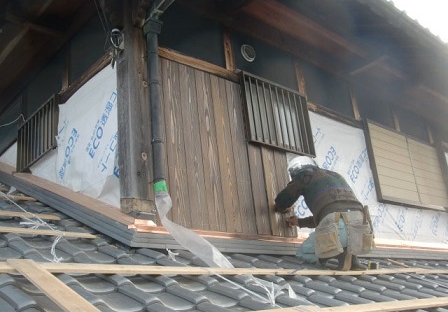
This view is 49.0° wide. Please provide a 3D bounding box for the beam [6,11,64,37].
[{"bbox_3d":[-1.653,-1.151,4.336,0.530,0.080,0.080,12,-26,-40],"label":"beam"}]

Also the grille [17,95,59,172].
[{"bbox_3d":[-1.764,-0.181,4.657,0.060,0.490,0.840,12,-26,-40],"label":"grille"}]

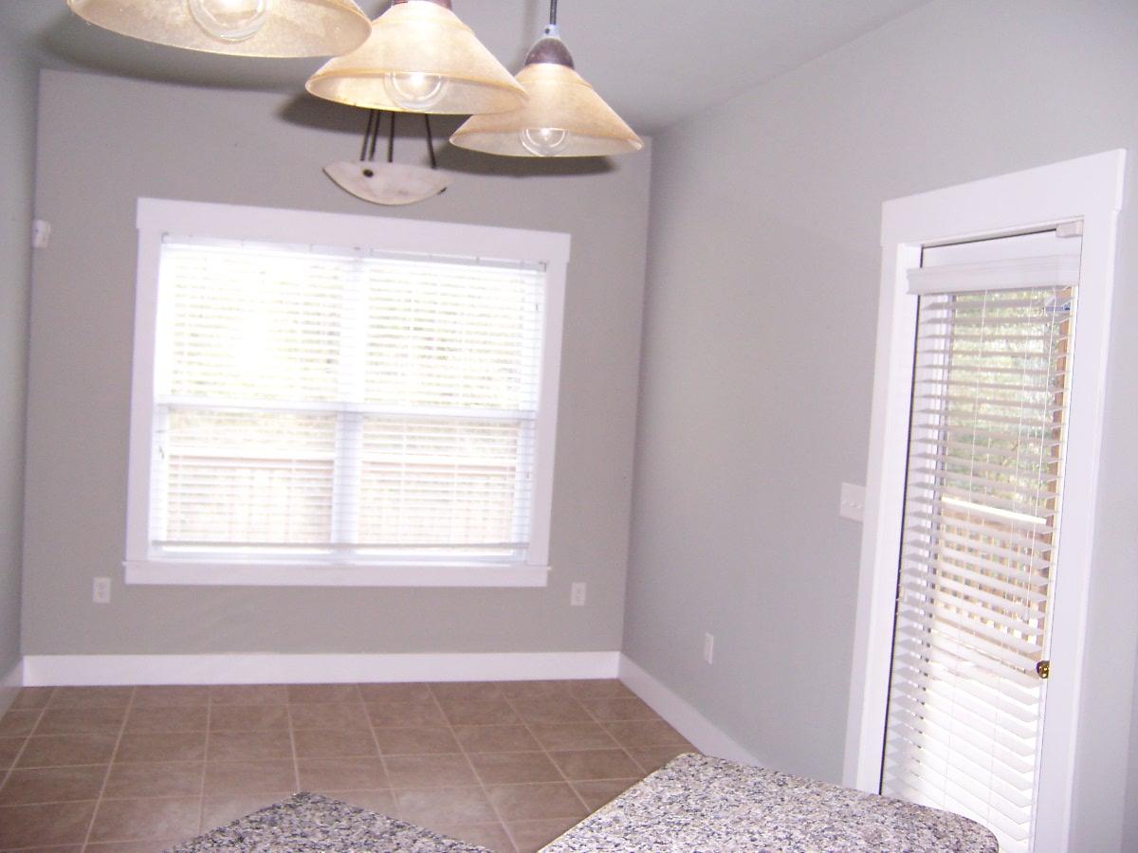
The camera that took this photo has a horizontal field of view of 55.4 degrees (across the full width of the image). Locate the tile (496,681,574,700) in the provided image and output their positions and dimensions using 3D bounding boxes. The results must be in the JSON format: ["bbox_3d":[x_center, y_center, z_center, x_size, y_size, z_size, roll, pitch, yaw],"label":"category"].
[{"bbox_3d":[-0.174,1.292,5.304,0.328,0.010,0.328,3,3,-17],"label":"tile"}]

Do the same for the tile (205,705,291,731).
[{"bbox_3d":[-1.361,1.249,4.631,0.330,0.010,0.330,3,3,-17],"label":"tile"}]

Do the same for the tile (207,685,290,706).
[{"bbox_3d":[-1.454,1.227,4.945,0.330,0.010,0.320,3,3,-17],"label":"tile"}]

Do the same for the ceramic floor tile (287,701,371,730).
[{"bbox_3d":[-1.042,1.267,4.727,0.330,0.010,0.330,3,3,-17],"label":"ceramic floor tile"}]

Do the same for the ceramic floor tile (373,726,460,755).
[{"bbox_3d":[-0.628,1.307,4.502,0.330,0.010,0.330,3,3,-17],"label":"ceramic floor tile"}]

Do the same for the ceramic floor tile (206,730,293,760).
[{"bbox_3d":[-1.265,1.272,4.311,0.330,0.010,0.330,3,3,-17],"label":"ceramic floor tile"}]

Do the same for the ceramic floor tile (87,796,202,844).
[{"bbox_3d":[-1.392,1.300,3.578,0.330,0.010,0.330,3,3,-17],"label":"ceramic floor tile"}]

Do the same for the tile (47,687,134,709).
[{"bbox_3d":[-2.080,1.187,4.737,0.328,0.010,0.328,3,3,-17],"label":"tile"}]

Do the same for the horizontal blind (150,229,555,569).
[{"bbox_3d":[-1.014,-0.112,5.206,1.799,1.463,0.050,3,3,-17],"label":"horizontal blind"}]

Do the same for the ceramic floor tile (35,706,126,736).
[{"bbox_3d":[-1.987,1.209,4.419,0.328,0.010,0.328,3,3,-17],"label":"ceramic floor tile"}]

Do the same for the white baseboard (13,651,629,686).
[{"bbox_3d":[-1.084,1.164,5.235,2.810,0.145,0.016,3,3,-17],"label":"white baseboard"}]

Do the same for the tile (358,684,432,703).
[{"bbox_3d":[-0.817,1.262,5.136,0.330,0.010,0.320,3,3,-17],"label":"tile"}]

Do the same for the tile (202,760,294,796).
[{"bbox_3d":[-1.170,1.295,3.991,0.330,0.010,0.330,3,3,-17],"label":"tile"}]

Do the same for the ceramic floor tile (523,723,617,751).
[{"bbox_3d":[0.011,1.341,4.694,0.330,0.010,0.330,3,3,-17],"label":"ceramic floor tile"}]

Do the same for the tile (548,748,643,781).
[{"bbox_3d":[0.106,1.370,4.388,0.330,0.010,0.330,3,3,-17],"label":"tile"}]

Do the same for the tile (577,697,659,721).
[{"bbox_3d":[0.234,1.341,5.124,0.330,0.010,0.330,3,3,-17],"label":"tile"}]

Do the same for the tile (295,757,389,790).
[{"bbox_3d":[-0.852,1.317,4.099,0.330,0.010,0.330,3,3,-17],"label":"tile"}]

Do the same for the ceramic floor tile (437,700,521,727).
[{"bbox_3d":[-0.404,1.301,4.918,0.330,0.010,0.330,3,3,-17],"label":"ceramic floor tile"}]

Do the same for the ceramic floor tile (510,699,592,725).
[{"bbox_3d":[-0.080,1.314,4.986,0.328,0.010,0.328,3,3,-17],"label":"ceramic floor tile"}]

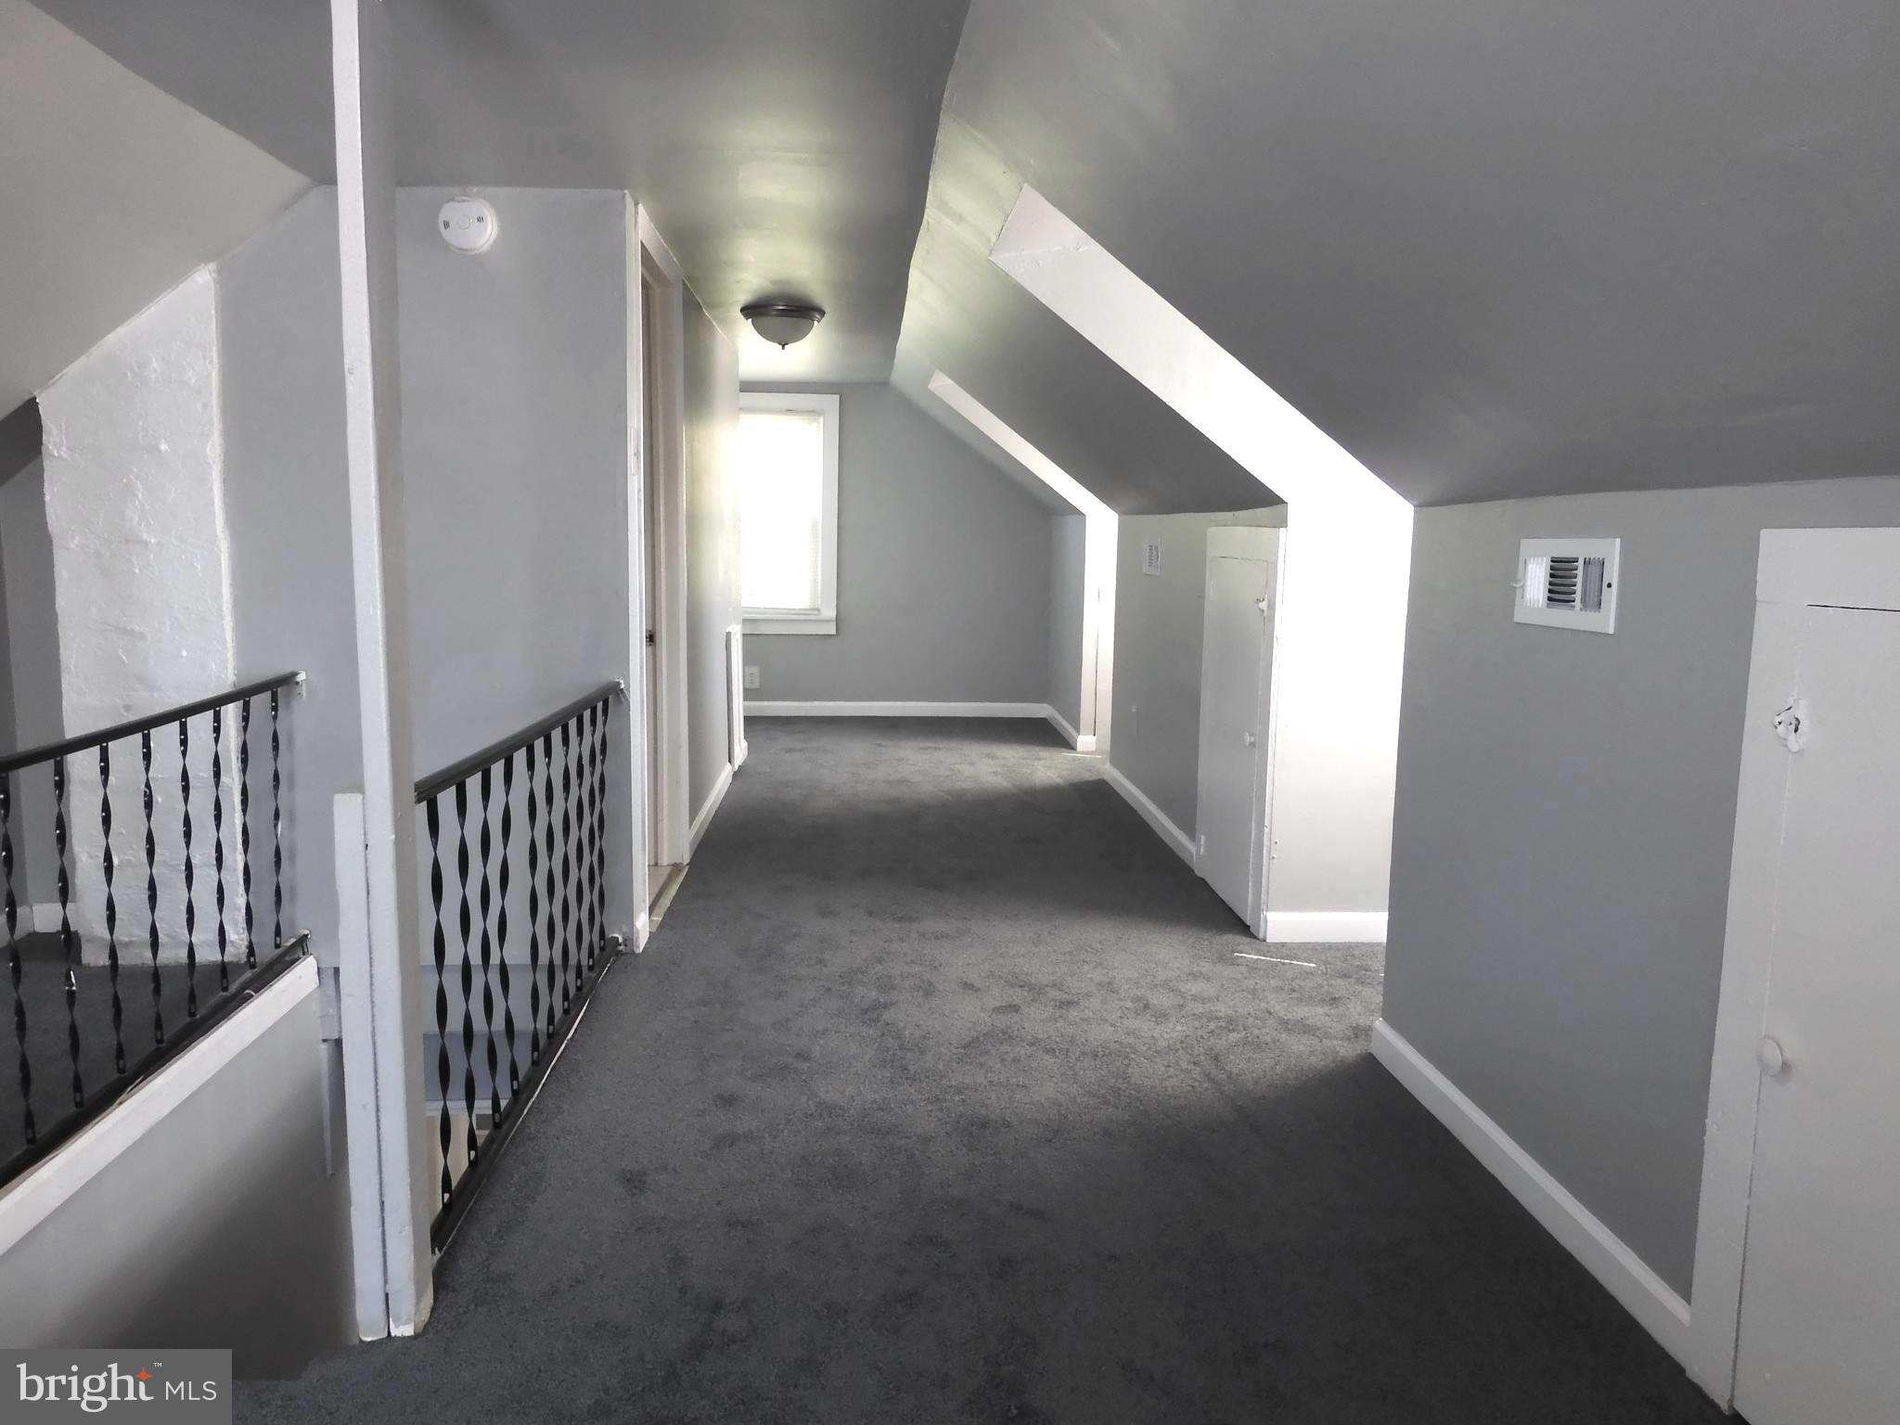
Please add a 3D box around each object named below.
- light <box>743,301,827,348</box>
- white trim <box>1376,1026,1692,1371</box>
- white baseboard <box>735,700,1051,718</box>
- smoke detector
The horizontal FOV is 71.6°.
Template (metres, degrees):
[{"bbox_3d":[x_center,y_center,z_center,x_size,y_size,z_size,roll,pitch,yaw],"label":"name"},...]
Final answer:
[{"bbox_3d":[-0.635,-1.468,5.032,0.323,0.153,0.323,0,8,-4],"label":"light"},{"bbox_3d":[0.983,0.788,2.360,0.016,0.087,1.124,0,8,-4],"label":"white trim"},{"bbox_3d":[-0.319,-0.015,8.040,1.856,0.087,0.016,0,8,-4],"label":"white baseboard"},{"bbox_3d":[-1.179,-1.194,3.215,0.138,0.138,0.042,0,8,-4],"label":"smoke detector"}]

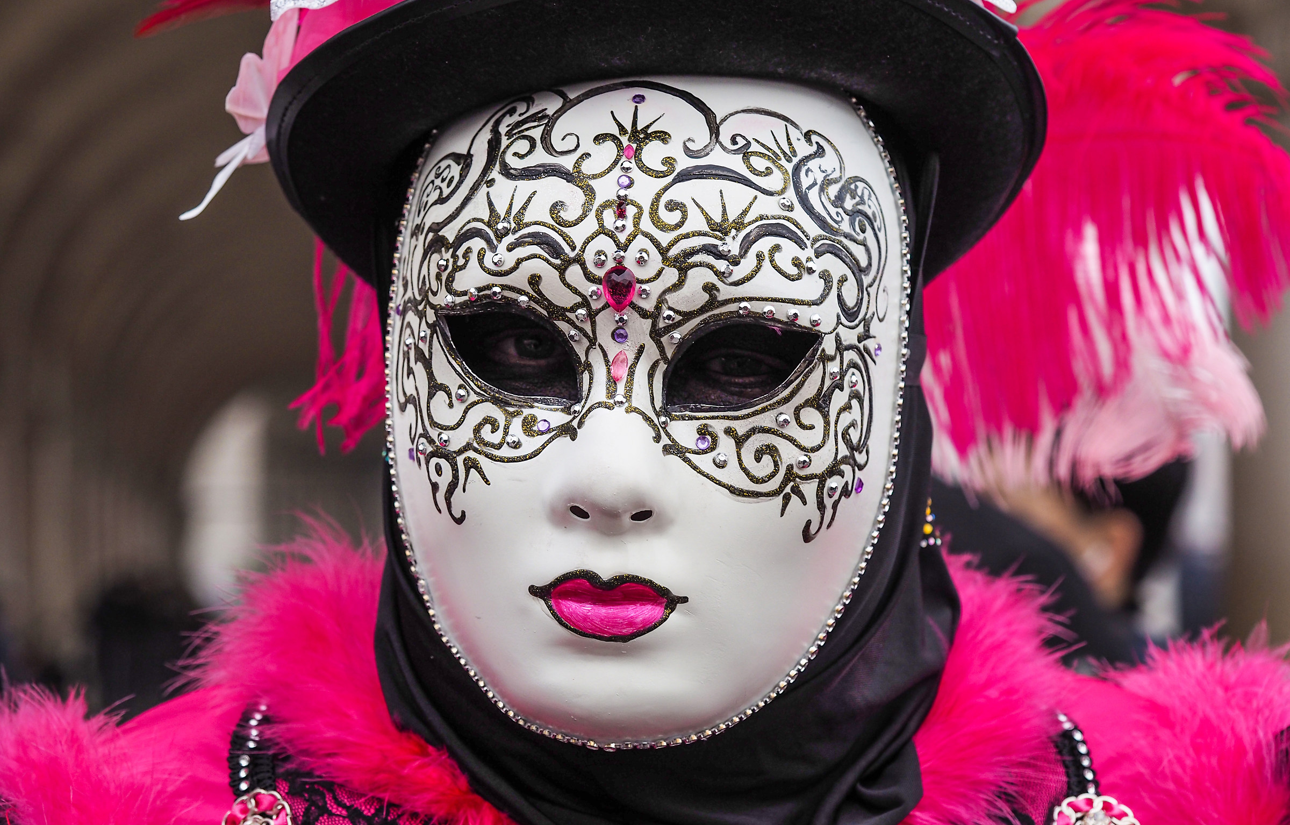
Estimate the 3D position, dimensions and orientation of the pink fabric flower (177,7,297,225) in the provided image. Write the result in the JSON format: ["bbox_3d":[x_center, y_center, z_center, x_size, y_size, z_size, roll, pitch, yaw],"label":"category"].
[{"bbox_3d":[-0.129,-0.098,1.455,0.042,0.071,0.052,0,0,-24],"label":"pink fabric flower"}]

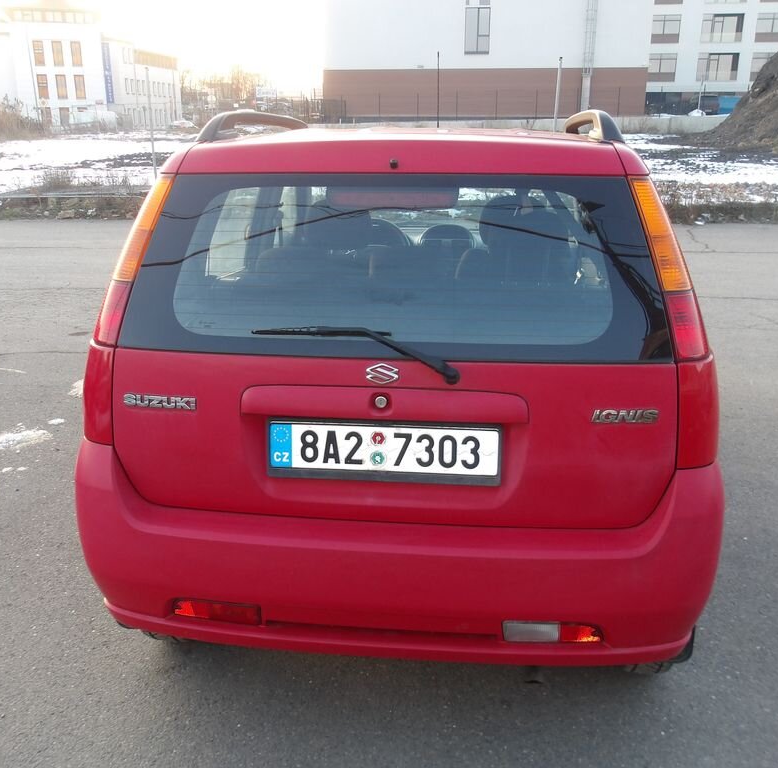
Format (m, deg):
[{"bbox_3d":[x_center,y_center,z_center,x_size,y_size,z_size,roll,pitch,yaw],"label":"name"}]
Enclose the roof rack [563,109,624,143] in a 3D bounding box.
[{"bbox_3d":[0.600,-0.809,2.495,0.080,0.100,1.300,2,18,6],"label":"roof rack"}]

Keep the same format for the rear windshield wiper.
[{"bbox_3d":[-0.068,-0.060,1.669,0.435,0.120,0.070,2,10,6],"label":"rear windshield wiper"}]

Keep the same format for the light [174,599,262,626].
[{"bbox_3d":[-0.391,0.509,1.824,0.218,0.060,0.060,4,18,12],"label":"light"}]

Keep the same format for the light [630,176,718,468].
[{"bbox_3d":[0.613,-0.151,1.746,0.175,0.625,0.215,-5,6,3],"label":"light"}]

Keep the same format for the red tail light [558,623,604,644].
[{"bbox_3d":[0.422,0.540,1.749,0.100,0.056,0.050,-1,18,-1],"label":"red tail light"}]

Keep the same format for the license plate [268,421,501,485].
[{"bbox_3d":[-0.013,0.148,1.788,0.530,0.127,0.020,2,11,6],"label":"license plate"}]

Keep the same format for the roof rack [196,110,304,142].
[{"bbox_3d":[-0.384,-0.839,2.602,0.080,0.100,1.300,2,18,6],"label":"roof rack"}]

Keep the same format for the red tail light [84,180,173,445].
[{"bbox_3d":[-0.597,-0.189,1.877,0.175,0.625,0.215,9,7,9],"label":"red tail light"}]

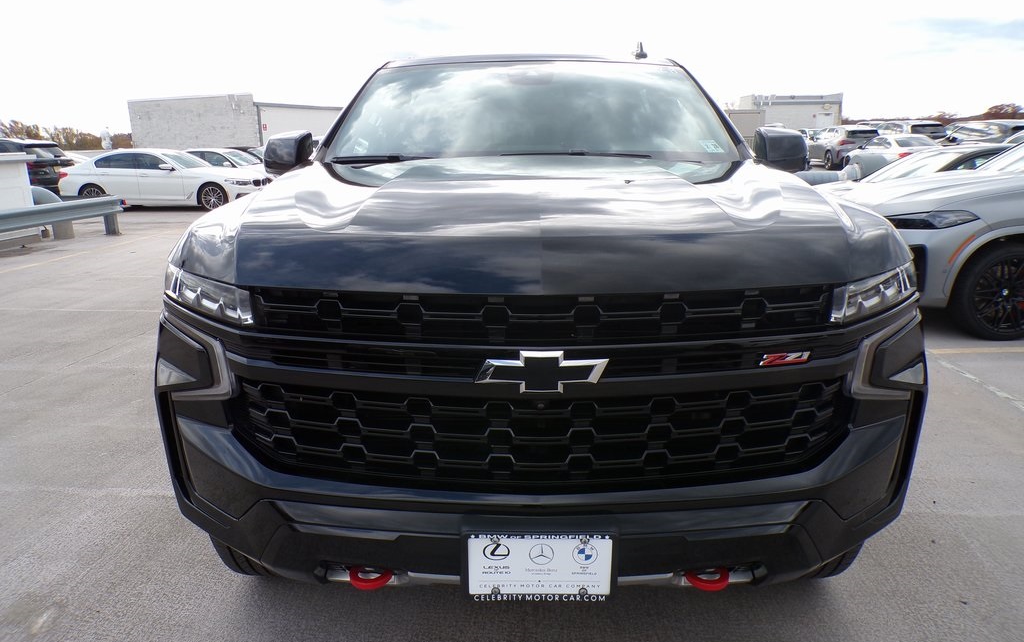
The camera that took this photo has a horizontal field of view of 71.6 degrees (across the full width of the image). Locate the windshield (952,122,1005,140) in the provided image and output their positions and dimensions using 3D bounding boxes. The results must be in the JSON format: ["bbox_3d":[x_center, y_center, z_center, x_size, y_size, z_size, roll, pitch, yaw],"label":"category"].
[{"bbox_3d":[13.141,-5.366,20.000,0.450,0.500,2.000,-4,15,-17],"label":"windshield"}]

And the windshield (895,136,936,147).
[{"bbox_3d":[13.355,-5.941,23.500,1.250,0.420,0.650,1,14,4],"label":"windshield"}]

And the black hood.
[{"bbox_3d":[0.076,-0.323,2.033,1.740,0.250,1.380,0,14,1],"label":"black hood"}]

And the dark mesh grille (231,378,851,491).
[{"bbox_3d":[0.059,0.240,1.479,1.300,0.215,0.160,0,14,1],"label":"dark mesh grille"}]

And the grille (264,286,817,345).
[{"bbox_3d":[0.060,-0.022,1.454,1.215,0.100,0.150,0,14,1],"label":"grille"}]

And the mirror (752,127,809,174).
[{"bbox_3d":[1.153,-0.735,3.050,0.235,0.200,0.170,0,14,1],"label":"mirror"}]

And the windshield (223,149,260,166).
[{"bbox_3d":[-7.620,-4.606,20.000,0.750,0.460,1.400,1,14,6],"label":"windshield"}]

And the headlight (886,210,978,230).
[{"bbox_3d":[3.197,-0.783,5.450,0.500,0.150,0.420,-1,14,-6],"label":"headlight"}]

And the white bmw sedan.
[{"bbox_3d":[-8.400,-3.500,17.475,4.940,1.480,1.870,1,14,5],"label":"white bmw sedan"}]

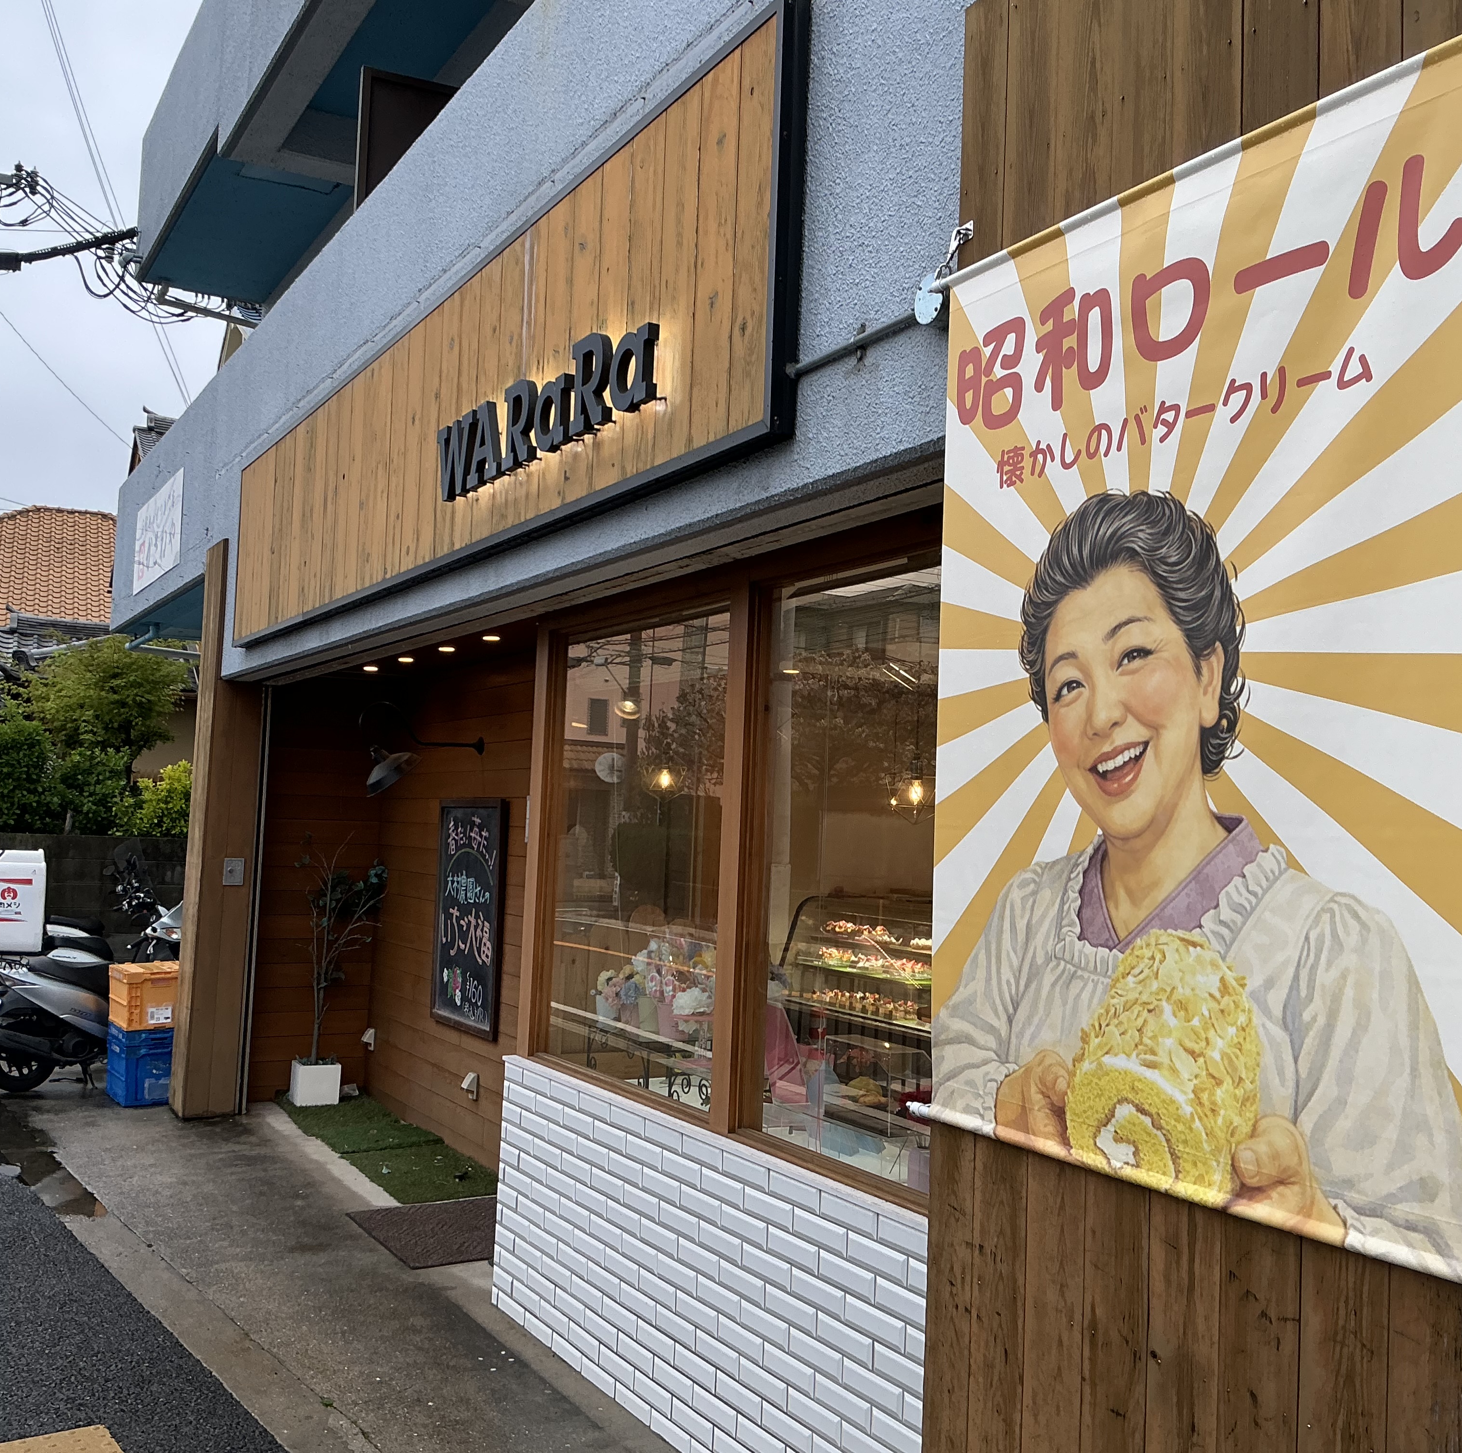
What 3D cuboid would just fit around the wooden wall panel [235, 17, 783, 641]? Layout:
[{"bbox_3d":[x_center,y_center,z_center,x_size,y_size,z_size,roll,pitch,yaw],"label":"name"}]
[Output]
[{"bbox_3d":[-1.214,-1.006,5.837,0.060,0.912,5.441,4,-4,-29],"label":"wooden wall panel"}]

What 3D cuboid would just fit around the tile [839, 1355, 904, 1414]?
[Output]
[{"bbox_3d":[0.311,1.437,3.401,0.020,0.067,0.228,4,-4,-29],"label":"tile"}]

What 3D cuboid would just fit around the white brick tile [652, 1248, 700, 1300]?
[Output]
[{"bbox_3d":[-0.145,1.463,4.185,0.014,0.061,0.226,4,-4,-29],"label":"white brick tile"}]

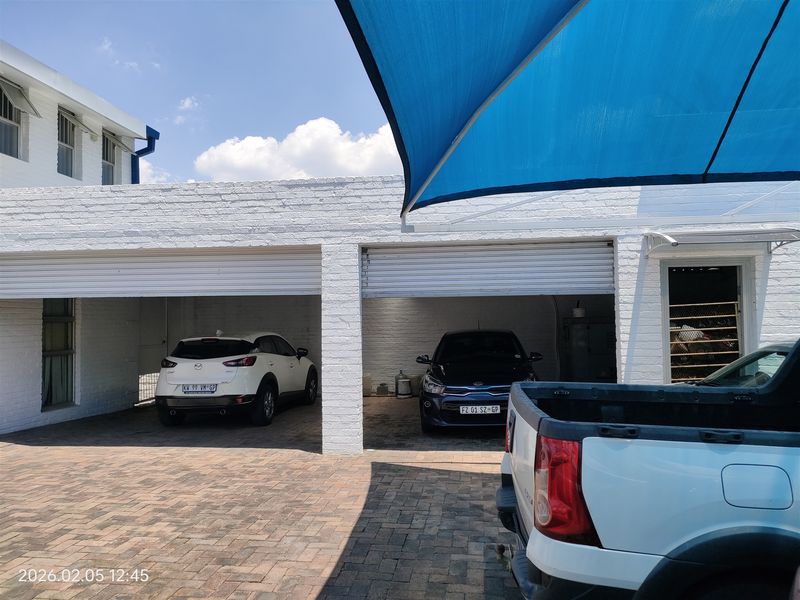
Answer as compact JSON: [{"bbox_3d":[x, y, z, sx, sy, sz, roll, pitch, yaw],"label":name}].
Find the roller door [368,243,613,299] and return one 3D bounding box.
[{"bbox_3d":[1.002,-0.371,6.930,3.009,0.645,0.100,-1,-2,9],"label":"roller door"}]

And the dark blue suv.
[{"bbox_3d":[1.291,1.206,9.485,1.760,1.450,4.065,-1,-2,8],"label":"dark blue suv"}]

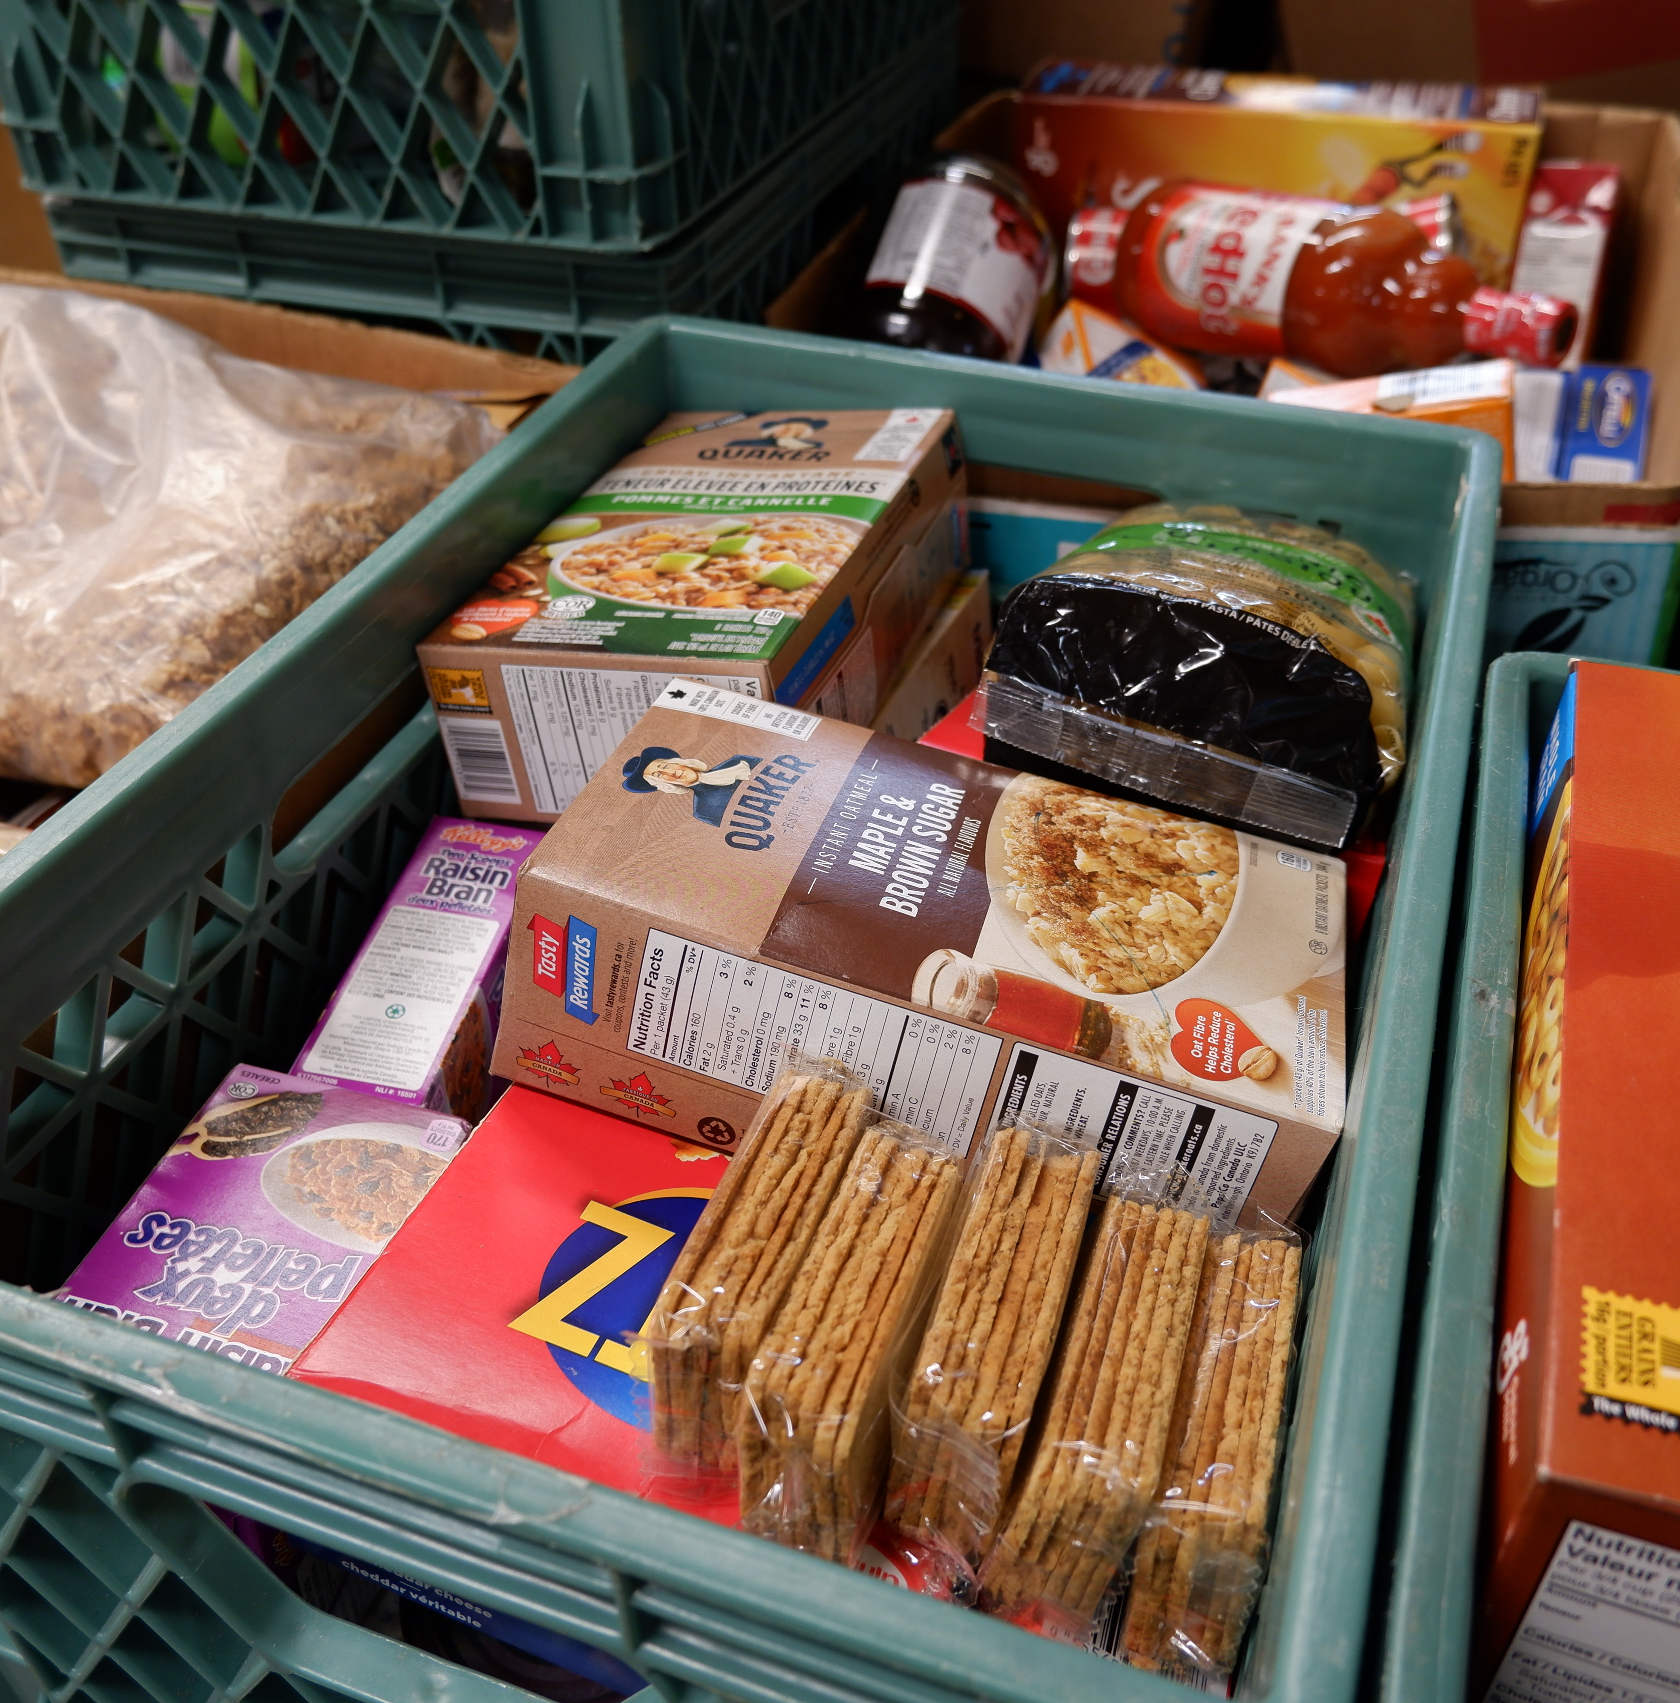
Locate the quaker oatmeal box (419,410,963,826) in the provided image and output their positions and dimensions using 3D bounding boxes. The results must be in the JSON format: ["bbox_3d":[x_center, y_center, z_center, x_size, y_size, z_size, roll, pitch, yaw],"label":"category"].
[{"bbox_3d":[-0.038,-0.084,0.546,0.111,0.059,0.192,5,35,19],"label":"quaker oatmeal box"}]

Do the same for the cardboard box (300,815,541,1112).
[{"bbox_3d":[-0.127,0.055,0.518,0.038,0.072,0.112,10,43,4],"label":"cardboard box"}]

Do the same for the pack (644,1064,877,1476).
[{"bbox_3d":[-0.017,0.094,0.367,0.023,0.046,0.079,17,48,13],"label":"pack"}]

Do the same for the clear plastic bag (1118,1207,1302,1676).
[{"bbox_3d":[0.079,0.124,0.341,0.023,0.046,0.079,10,38,15],"label":"clear plastic bag"}]

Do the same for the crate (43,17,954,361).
[{"bbox_3d":[-0.158,-0.327,1.023,0.332,0.276,0.476,11,40,15],"label":"crate"}]

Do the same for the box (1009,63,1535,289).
[{"bbox_3d":[0.232,-0.329,0.933,0.267,0.190,0.070,9,38,12],"label":"box"}]

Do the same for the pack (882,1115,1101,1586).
[{"bbox_3d":[0.033,0.103,0.344,0.023,0.046,0.079,16,41,9],"label":"pack"}]

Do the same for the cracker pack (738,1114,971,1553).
[{"bbox_3d":[0.003,0.106,0.358,0.023,0.046,0.079,17,41,13],"label":"cracker pack"}]

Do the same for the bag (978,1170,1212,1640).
[{"bbox_3d":[0.056,0.119,0.349,0.023,0.046,0.079,17,43,11],"label":"bag"}]

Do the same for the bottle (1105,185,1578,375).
[{"bbox_3d":[0.212,-0.239,0.695,0.195,0.062,0.062,28,27,37],"label":"bottle"}]

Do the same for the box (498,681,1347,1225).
[{"bbox_3d":[0.026,0.030,0.424,0.193,0.062,0.111,16,34,7],"label":"box"}]

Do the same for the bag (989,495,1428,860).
[{"bbox_3d":[0.119,-0.068,0.516,0.110,0.062,0.165,18,24,13],"label":"bag"}]

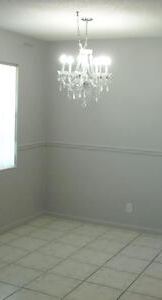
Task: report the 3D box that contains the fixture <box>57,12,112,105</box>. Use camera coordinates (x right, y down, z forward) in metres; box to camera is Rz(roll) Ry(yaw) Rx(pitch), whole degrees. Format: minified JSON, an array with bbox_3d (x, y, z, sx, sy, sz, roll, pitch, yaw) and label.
[{"bbox_3d":[0.047,-0.876,4.104,0.560,0.890,0.560,2,6,0],"label":"fixture"}]

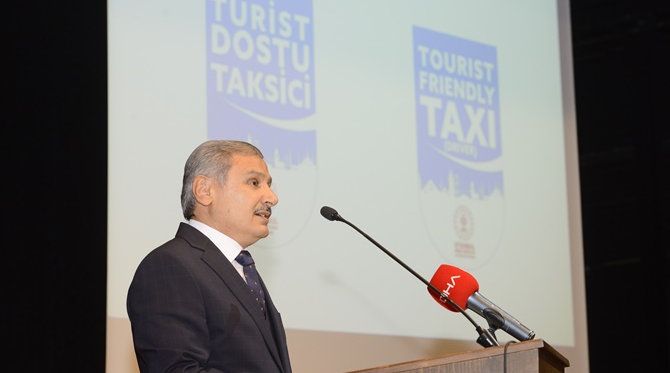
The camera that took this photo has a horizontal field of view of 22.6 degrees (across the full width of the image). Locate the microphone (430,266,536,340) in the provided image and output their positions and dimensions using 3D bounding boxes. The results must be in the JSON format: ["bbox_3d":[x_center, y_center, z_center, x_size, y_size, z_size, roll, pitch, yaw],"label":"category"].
[{"bbox_3d":[0.334,0.272,3.750,0.264,0.091,0.091,32,-1,16],"label":"microphone"}]

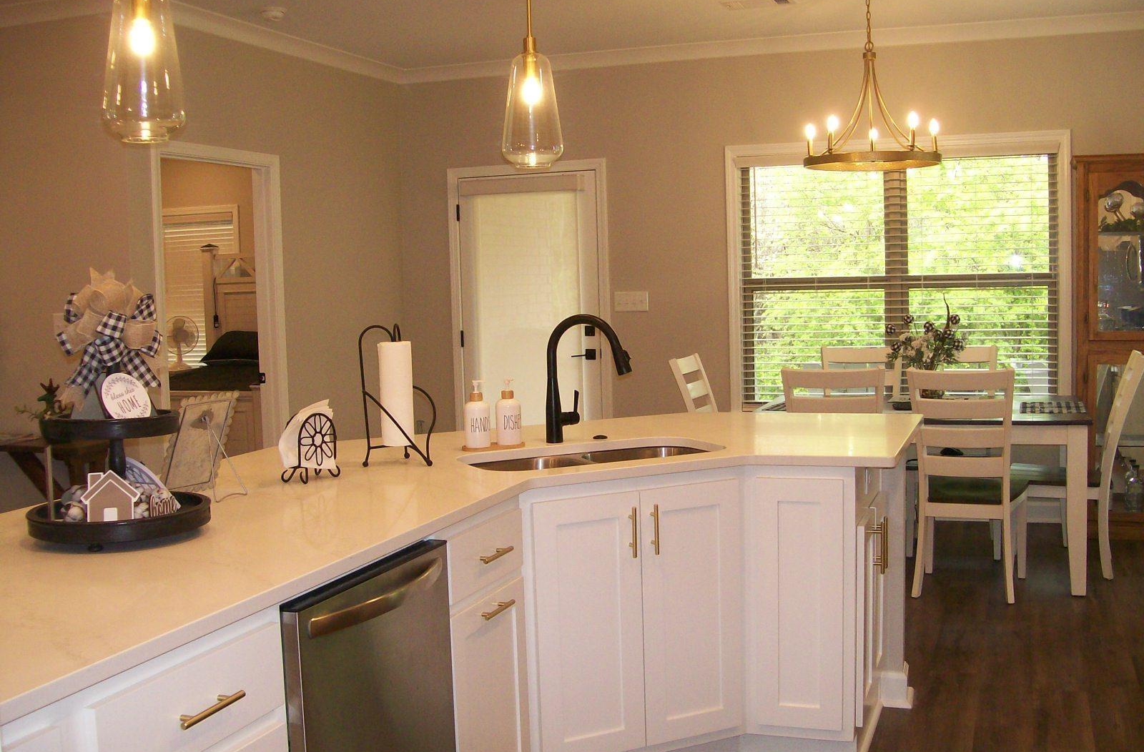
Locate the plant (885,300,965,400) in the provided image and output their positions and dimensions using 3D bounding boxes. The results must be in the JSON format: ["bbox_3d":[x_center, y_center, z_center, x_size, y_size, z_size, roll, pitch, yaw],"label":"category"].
[{"bbox_3d":[1.674,-0.112,5.623,0.380,0.501,0.370,0,6,19],"label":"plant"}]

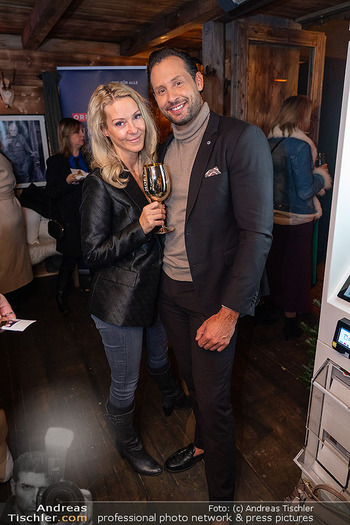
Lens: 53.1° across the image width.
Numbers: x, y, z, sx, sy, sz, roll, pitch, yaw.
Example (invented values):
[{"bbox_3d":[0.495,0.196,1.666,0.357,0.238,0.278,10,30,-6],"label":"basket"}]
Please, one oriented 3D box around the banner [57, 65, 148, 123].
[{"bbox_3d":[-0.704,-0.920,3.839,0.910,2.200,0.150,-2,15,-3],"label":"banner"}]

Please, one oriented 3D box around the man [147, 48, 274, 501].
[{"bbox_3d":[0.089,0.152,1.358,0.600,1.790,0.500,4,16,19],"label":"man"}]

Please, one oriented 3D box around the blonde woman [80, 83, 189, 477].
[{"bbox_3d":[-0.108,0.217,1.490,0.540,1.710,0.460,-14,21,-38],"label":"blonde woman"}]

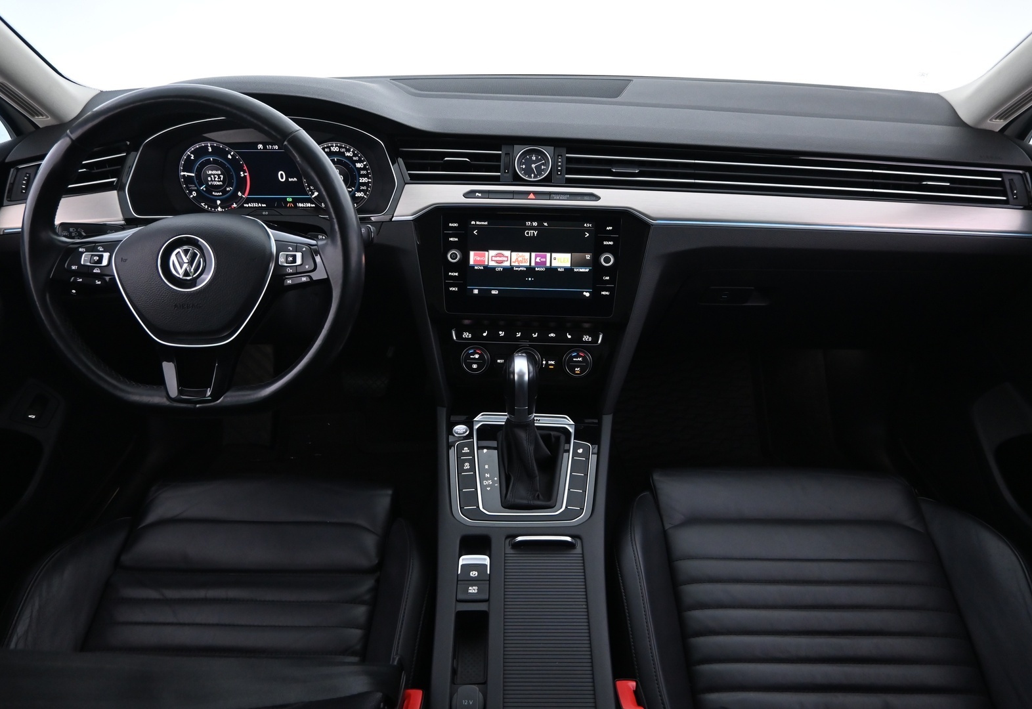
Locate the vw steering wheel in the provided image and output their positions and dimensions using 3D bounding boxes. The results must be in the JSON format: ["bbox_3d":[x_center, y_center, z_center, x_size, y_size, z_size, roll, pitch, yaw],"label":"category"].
[{"bbox_3d":[-0.352,-0.117,0.785,0.372,0.355,0.090,0,4,0],"label":"vw steering wheel"}]

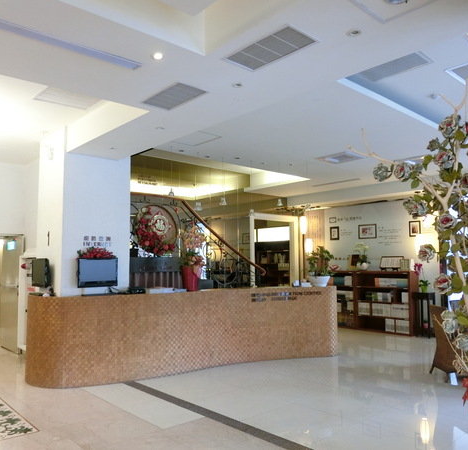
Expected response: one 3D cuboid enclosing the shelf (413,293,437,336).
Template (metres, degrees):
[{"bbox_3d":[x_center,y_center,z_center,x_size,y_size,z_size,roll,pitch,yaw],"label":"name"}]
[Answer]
[{"bbox_3d":[3.652,1.716,8.343,0.290,0.850,0.340,3,-6,-43],"label":"shelf"}]

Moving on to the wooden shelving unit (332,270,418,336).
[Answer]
[{"bbox_3d":[2.866,1.607,9.231,0.310,1.235,2.060,3,-6,-43],"label":"wooden shelving unit"}]

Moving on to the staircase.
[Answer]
[{"bbox_3d":[-0.849,0.909,9.360,3.600,2.840,1.150,4,-6,-41],"label":"staircase"}]

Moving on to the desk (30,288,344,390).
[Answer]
[{"bbox_3d":[-0.612,1.522,6.450,4.680,1.115,1.100,0,-5,-20],"label":"desk"}]

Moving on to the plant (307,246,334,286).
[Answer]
[{"bbox_3d":[1.421,0.682,7.120,0.450,0.660,0.430,-1,-5,11],"label":"plant"}]

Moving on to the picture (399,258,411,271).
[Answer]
[{"bbox_3d":[3.402,0.794,8.646,0.030,0.250,0.250,19,-17,-41],"label":"picture"}]

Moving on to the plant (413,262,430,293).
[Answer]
[{"bbox_3d":[3.634,1.016,8.386,0.340,0.570,0.300,-1,-4,0],"label":"plant"}]

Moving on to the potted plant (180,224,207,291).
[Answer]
[{"bbox_3d":[-0.608,0.476,6.350,0.360,0.960,0.340,-1,-4,0],"label":"potted plant"}]

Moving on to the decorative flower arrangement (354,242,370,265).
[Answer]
[{"bbox_3d":[2.840,0.695,9.650,0.340,0.580,0.380,4,-6,-44],"label":"decorative flower arrangement"}]

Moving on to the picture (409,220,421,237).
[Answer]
[{"bbox_3d":[3.635,0.076,8.701,0.030,0.320,0.250,3,-6,-43],"label":"picture"}]

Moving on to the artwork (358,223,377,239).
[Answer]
[{"bbox_3d":[3.028,0.156,9.800,0.030,0.340,0.440,4,-6,-44],"label":"artwork"}]

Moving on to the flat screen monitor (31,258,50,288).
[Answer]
[{"bbox_3d":[-2.752,0.685,6.179,0.070,0.400,0.560,4,-6,-41],"label":"flat screen monitor"}]

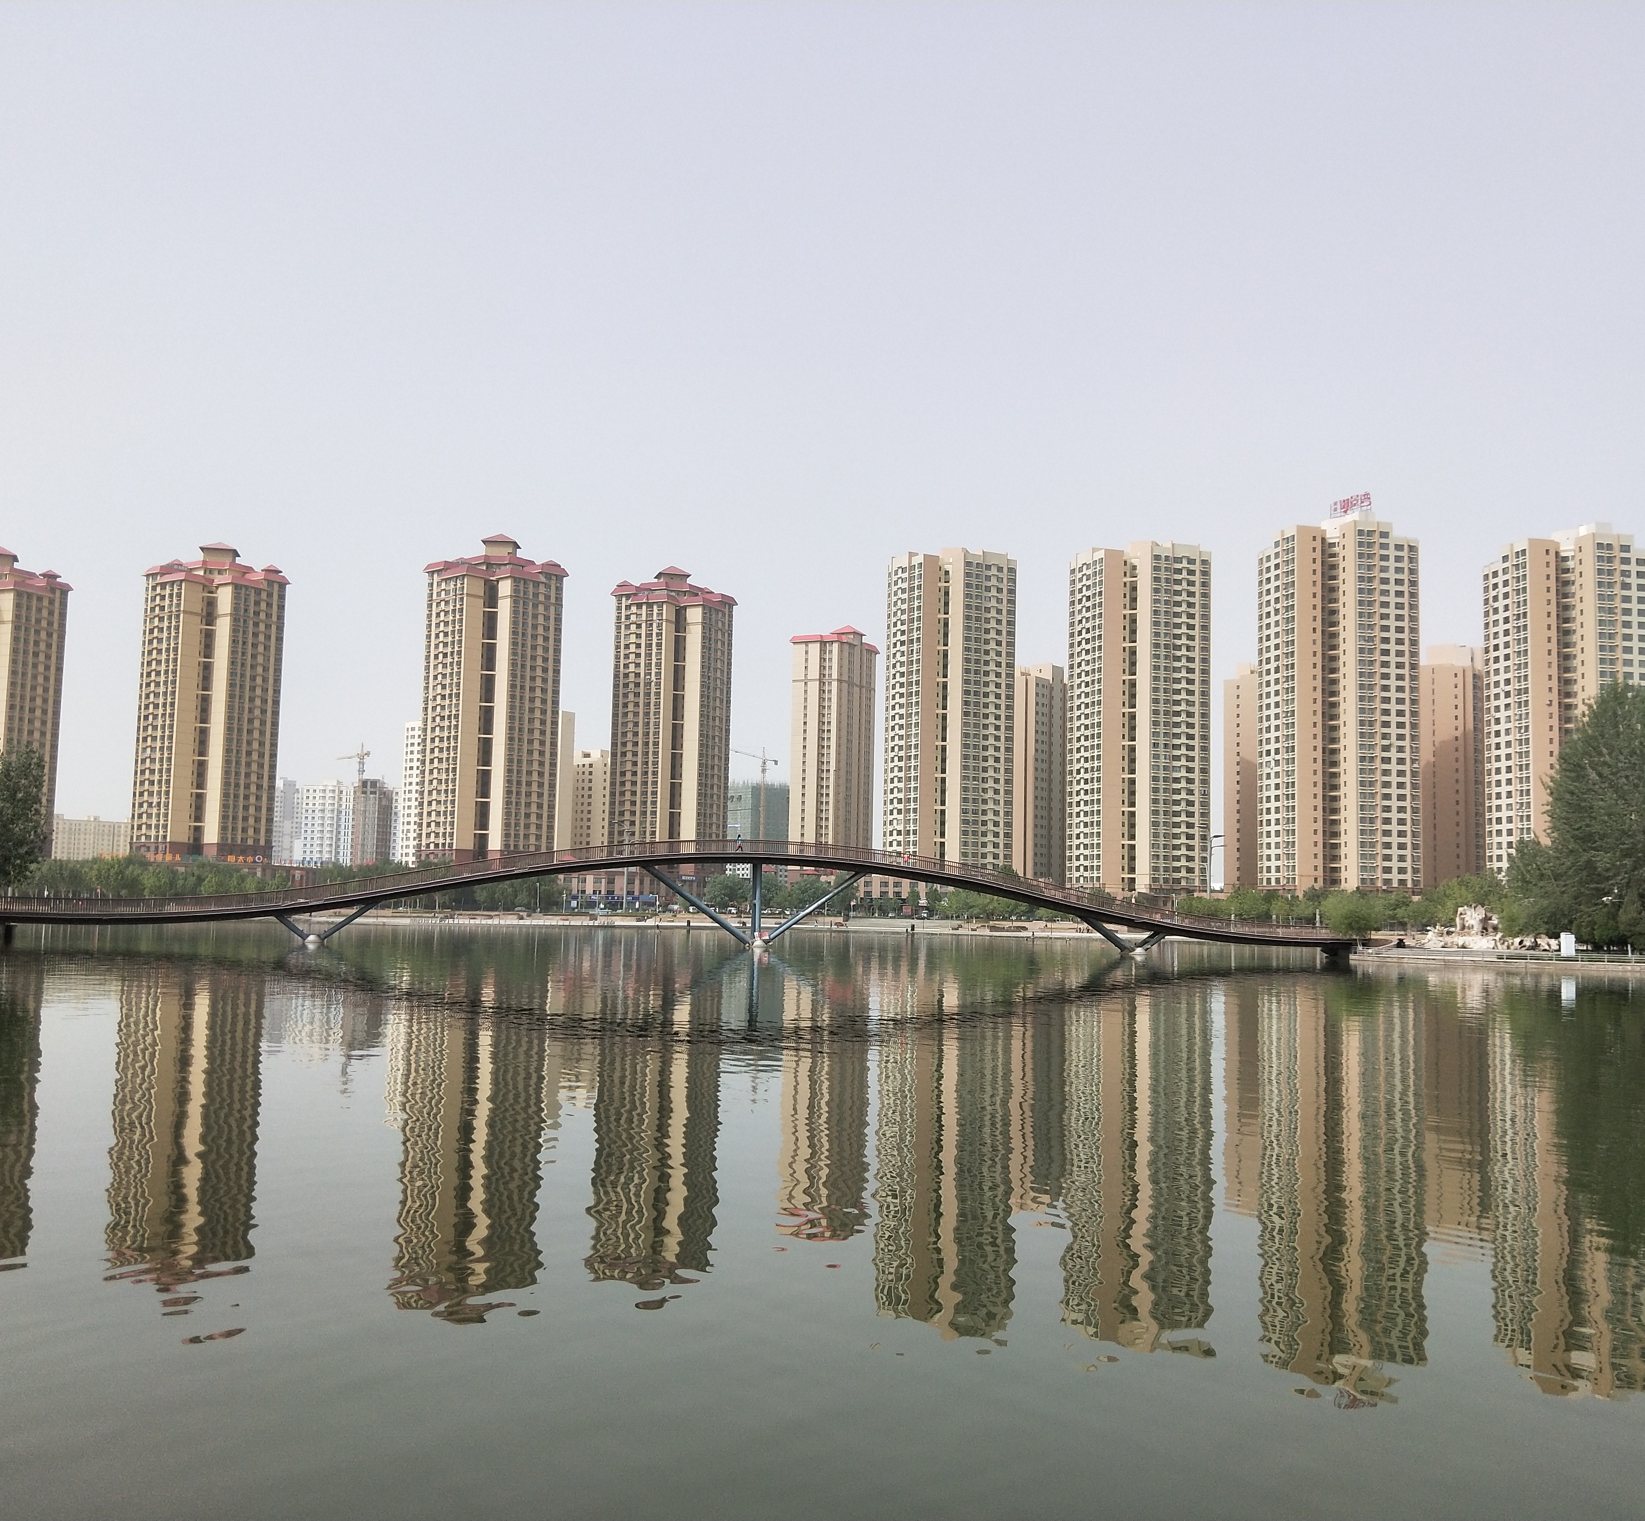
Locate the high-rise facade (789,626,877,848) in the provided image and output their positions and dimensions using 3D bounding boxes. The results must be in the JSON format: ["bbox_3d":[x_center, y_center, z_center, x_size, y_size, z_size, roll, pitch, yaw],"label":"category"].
[{"bbox_3d":[3.890,1.260,542.550,21.730,103.860,29.030,-1,-6,27],"label":"high-rise facade"}]

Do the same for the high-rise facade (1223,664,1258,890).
[{"bbox_3d":[138.600,8.750,466.880,14.000,77.320,28.000,-2,-6,30],"label":"high-rise facade"}]

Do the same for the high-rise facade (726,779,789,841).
[{"bbox_3d":[-36.010,45.500,860.470,30.000,64.250,26.000,5,-6,-35],"label":"high-rise facade"}]

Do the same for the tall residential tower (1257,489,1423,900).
[{"bbox_3d":[127.370,-12.030,362.390,28.490,102.450,26.190,2,-5,-12],"label":"tall residential tower"}]

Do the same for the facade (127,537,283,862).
[{"bbox_3d":[-170.870,-12.840,407.300,27.000,96.240,27.000,-2,-6,33],"label":"facade"}]

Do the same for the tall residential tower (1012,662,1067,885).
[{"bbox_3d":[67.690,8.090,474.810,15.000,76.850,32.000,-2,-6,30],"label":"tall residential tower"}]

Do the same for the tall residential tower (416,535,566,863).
[{"bbox_3d":[-95.100,-13.550,419.550,27.000,103.150,27.000,-3,-6,39],"label":"tall residential tower"}]

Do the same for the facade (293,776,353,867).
[{"bbox_3d":[-215.540,32.970,632.360,19.230,47.740,14.310,-1,-6,24],"label":"facade"}]

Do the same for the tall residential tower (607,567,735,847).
[{"bbox_3d":[-45.200,-8.110,438.340,26.430,101.130,26.900,-2,-6,29],"label":"tall residential tower"}]

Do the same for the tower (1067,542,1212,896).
[{"bbox_3d":[84.770,-7.480,392.030,28.180,96.990,25.940,3,-6,-16],"label":"tower"}]

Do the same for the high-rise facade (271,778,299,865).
[{"bbox_3d":[-325.260,42.310,887.030,18.000,62.280,16.000,5,-6,-35],"label":"high-rise facade"}]

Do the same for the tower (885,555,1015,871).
[{"bbox_3d":[35.200,-7.380,403.520,26.980,96.760,24.560,4,-6,-28],"label":"tower"}]

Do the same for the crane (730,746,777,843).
[{"bbox_3d":[-41.860,32.260,825.030,3.000,84.250,62.000,-1,-6,27],"label":"crane"}]

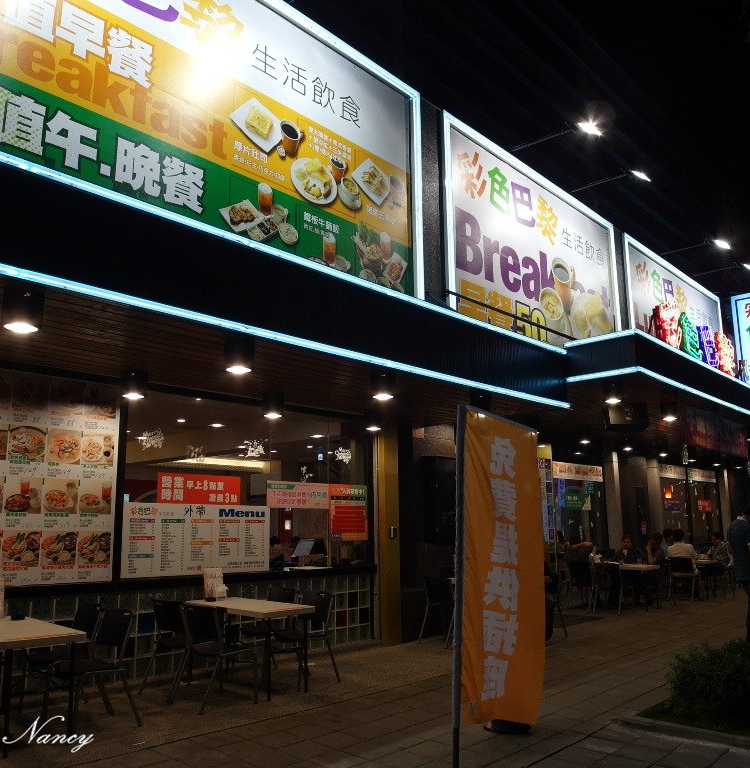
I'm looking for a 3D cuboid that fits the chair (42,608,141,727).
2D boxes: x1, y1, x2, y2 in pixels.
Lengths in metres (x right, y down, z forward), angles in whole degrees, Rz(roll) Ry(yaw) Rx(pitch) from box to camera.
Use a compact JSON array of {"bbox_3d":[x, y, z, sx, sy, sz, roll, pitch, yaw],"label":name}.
[{"bbox_3d":[-2.125,2.190,5.441,0.560,0.820,0.490,11,-16,-43],"label":"chair"}]

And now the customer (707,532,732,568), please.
[{"bbox_3d":[7.141,3.755,14.703,0.700,1.260,0.520,3,-12,-17],"label":"customer"}]

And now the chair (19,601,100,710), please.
[{"bbox_3d":[-2.416,2.208,5.683,0.560,0.800,0.540,11,-16,-43],"label":"chair"}]

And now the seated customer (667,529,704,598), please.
[{"bbox_3d":[6.154,3.594,14.001,0.570,1.310,0.780,-9,-14,34],"label":"seated customer"}]

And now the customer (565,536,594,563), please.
[{"bbox_3d":[3.596,3.340,12.512,0.560,1.250,0.780,-10,-15,39],"label":"customer"}]

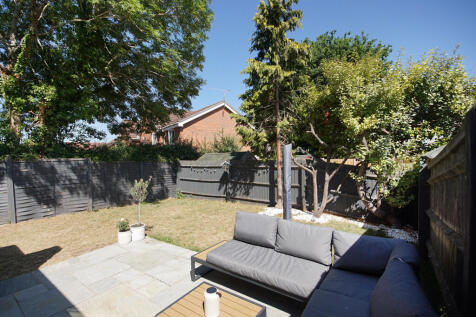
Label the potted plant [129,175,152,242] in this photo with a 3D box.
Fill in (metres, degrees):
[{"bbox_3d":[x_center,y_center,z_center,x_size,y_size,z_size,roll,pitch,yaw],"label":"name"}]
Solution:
[{"bbox_3d":[-2.180,1.110,4.470,0.490,1.390,0.480,0,-2,0],"label":"potted plant"}]

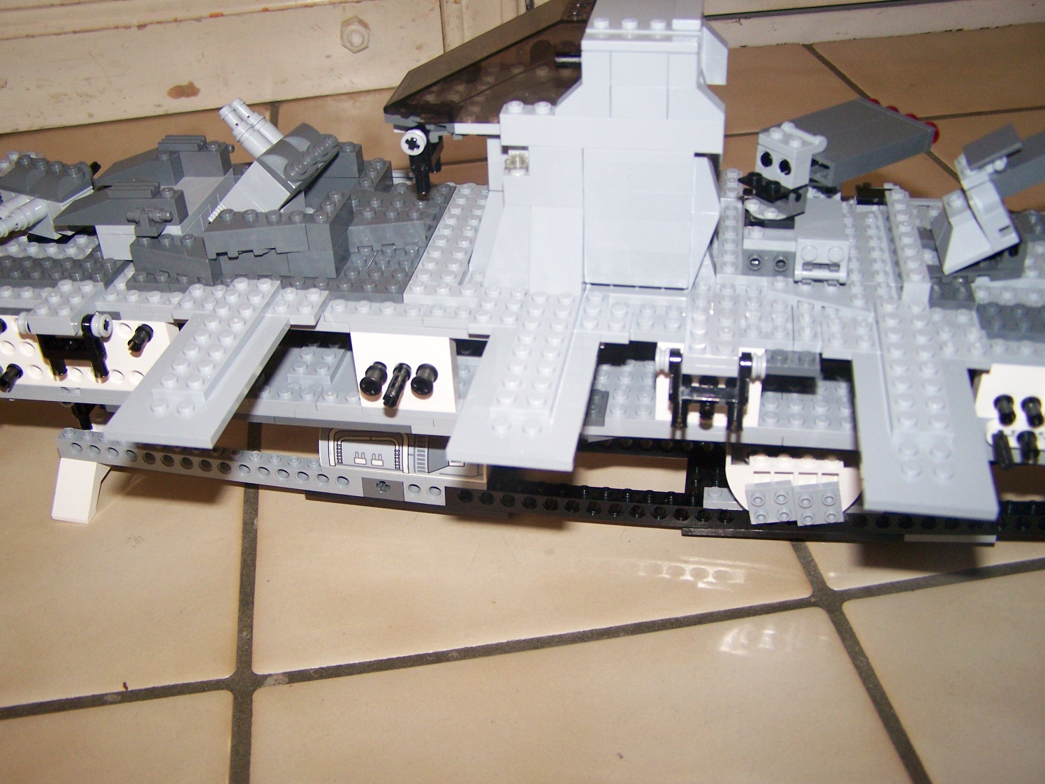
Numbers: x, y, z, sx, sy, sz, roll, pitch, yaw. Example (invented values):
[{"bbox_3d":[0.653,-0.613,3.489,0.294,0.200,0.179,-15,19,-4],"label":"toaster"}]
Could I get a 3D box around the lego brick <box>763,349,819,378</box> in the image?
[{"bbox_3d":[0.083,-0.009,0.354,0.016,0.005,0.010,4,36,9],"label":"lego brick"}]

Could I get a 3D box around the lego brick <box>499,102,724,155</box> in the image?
[{"bbox_3d":[0.026,-0.076,0.329,0.064,0.010,0.008,4,36,9],"label":"lego brick"}]

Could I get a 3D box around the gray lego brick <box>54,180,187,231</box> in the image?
[{"bbox_3d":[-0.138,-0.064,0.392,0.048,0.011,0.008,2,35,7],"label":"gray lego brick"}]

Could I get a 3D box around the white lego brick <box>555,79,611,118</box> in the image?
[{"bbox_3d":[0.017,-0.084,0.325,0.016,0.010,0.008,4,36,9],"label":"white lego brick"}]

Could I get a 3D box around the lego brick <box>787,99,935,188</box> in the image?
[{"bbox_3d":[0.104,-0.081,0.368,0.047,0.007,0.033,-23,40,-26],"label":"lego brick"}]

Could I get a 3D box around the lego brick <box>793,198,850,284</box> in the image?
[{"bbox_3d":[0.096,-0.048,0.369,0.016,0.015,0.032,4,32,9],"label":"lego brick"}]

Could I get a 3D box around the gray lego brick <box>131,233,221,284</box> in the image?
[{"bbox_3d":[-0.115,-0.045,0.381,0.032,0.011,0.016,4,36,9],"label":"gray lego brick"}]

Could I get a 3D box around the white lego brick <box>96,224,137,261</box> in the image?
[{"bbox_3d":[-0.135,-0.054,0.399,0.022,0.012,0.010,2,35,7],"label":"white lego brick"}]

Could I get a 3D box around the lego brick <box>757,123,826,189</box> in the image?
[{"bbox_3d":[0.085,-0.075,0.363,0.013,0.015,0.016,-21,39,-29],"label":"lego brick"}]

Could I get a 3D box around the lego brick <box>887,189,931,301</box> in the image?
[{"bbox_3d":[0.121,-0.046,0.365,0.008,0.010,0.064,4,36,9],"label":"lego brick"}]

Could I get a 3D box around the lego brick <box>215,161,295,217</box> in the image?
[{"bbox_3d":[-0.090,-0.071,0.405,0.016,0.028,0.016,44,42,-11],"label":"lego brick"}]

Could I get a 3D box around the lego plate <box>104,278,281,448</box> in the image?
[{"bbox_3d":[-0.091,-0.011,0.335,0.032,0.008,0.079,4,36,9],"label":"lego plate"}]

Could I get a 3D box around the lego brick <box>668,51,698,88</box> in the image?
[{"bbox_3d":[0.045,-0.091,0.318,0.008,0.010,0.008,4,36,9],"label":"lego brick"}]

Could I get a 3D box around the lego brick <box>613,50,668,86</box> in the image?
[{"bbox_3d":[0.033,-0.090,0.317,0.016,0.010,0.008,4,36,9],"label":"lego brick"}]

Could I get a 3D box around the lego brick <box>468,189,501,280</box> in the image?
[{"bbox_3d":[-0.009,-0.054,0.373,0.016,0.029,0.009,4,36,9],"label":"lego brick"}]

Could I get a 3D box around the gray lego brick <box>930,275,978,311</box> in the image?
[{"bbox_3d":[0.134,-0.032,0.361,0.016,0.005,0.016,4,36,9],"label":"gray lego brick"}]

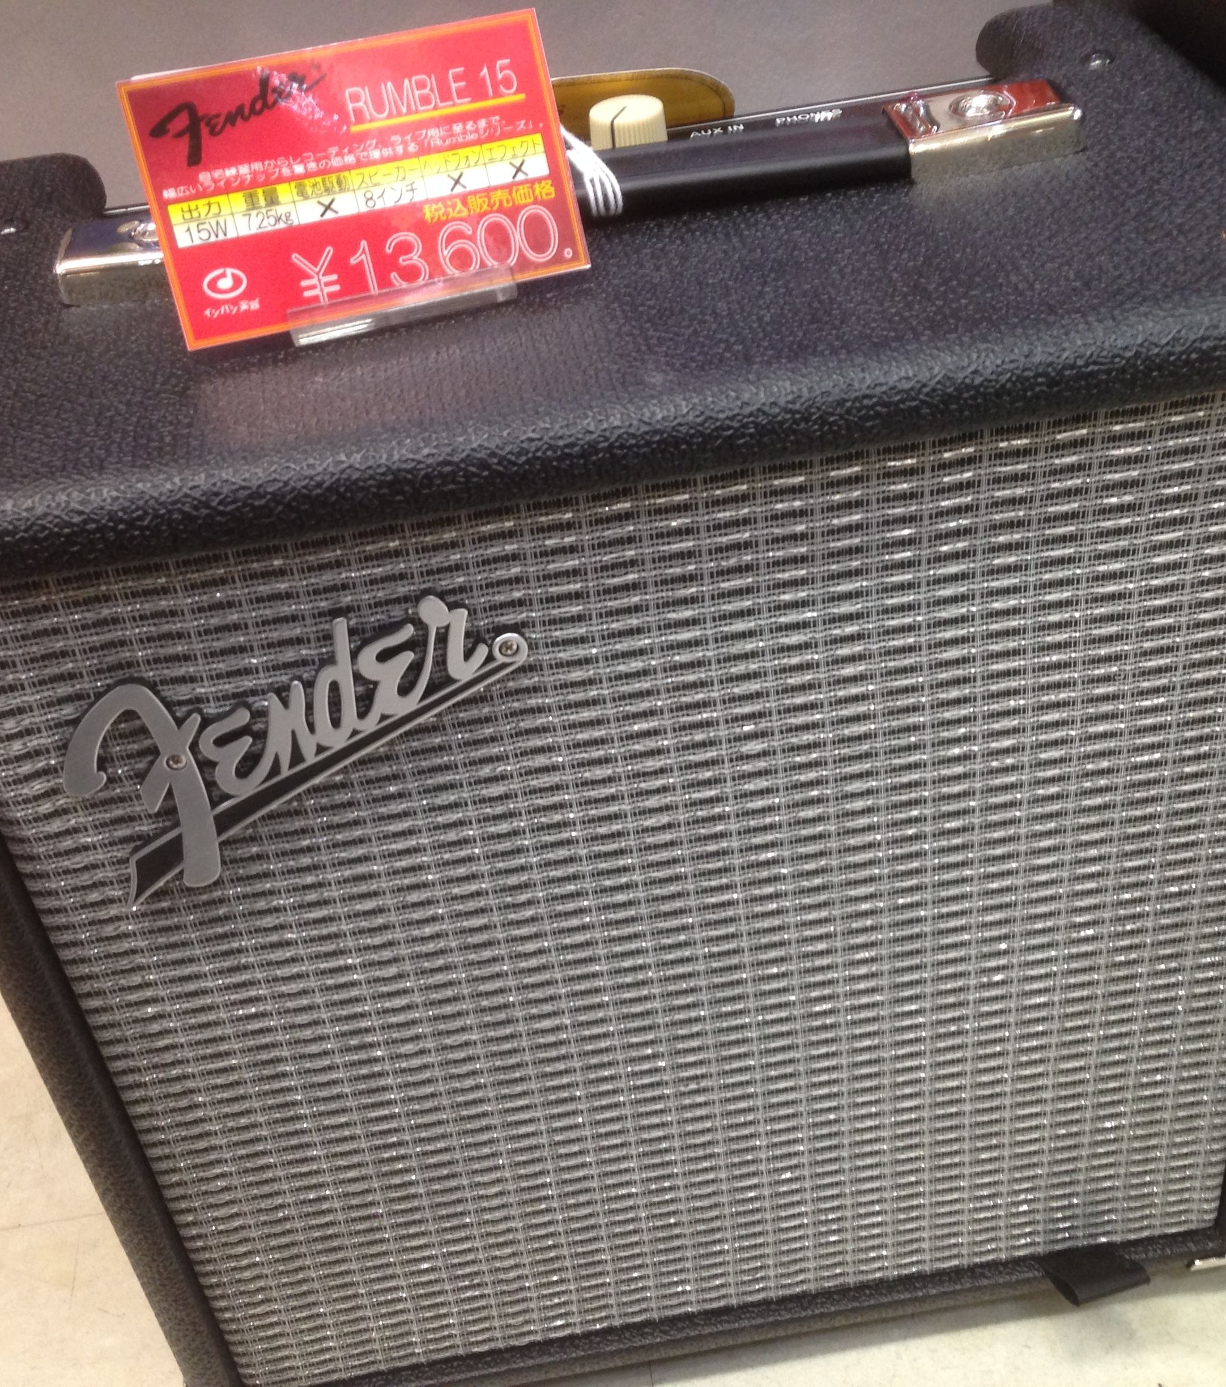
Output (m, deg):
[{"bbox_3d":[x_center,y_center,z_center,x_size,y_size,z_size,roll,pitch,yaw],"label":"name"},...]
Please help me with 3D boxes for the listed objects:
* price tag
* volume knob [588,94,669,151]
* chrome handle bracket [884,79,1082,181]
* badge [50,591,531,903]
[{"bbox_3d":[-0.061,-0.126,0.430,0.102,0.063,0.002,-15,12,-12],"label":"price tag"},{"bbox_3d":[0.005,-0.166,0.528,0.024,0.017,0.024,-5,38,4],"label":"volume knob"},{"bbox_3d":[0.101,-0.154,0.480,0.048,0.013,0.028,-9,38,-2],"label":"chrome handle bracket"},{"bbox_3d":[-0.077,0.014,0.439,0.119,0.083,0.005,-9,38,-2],"label":"badge"}]

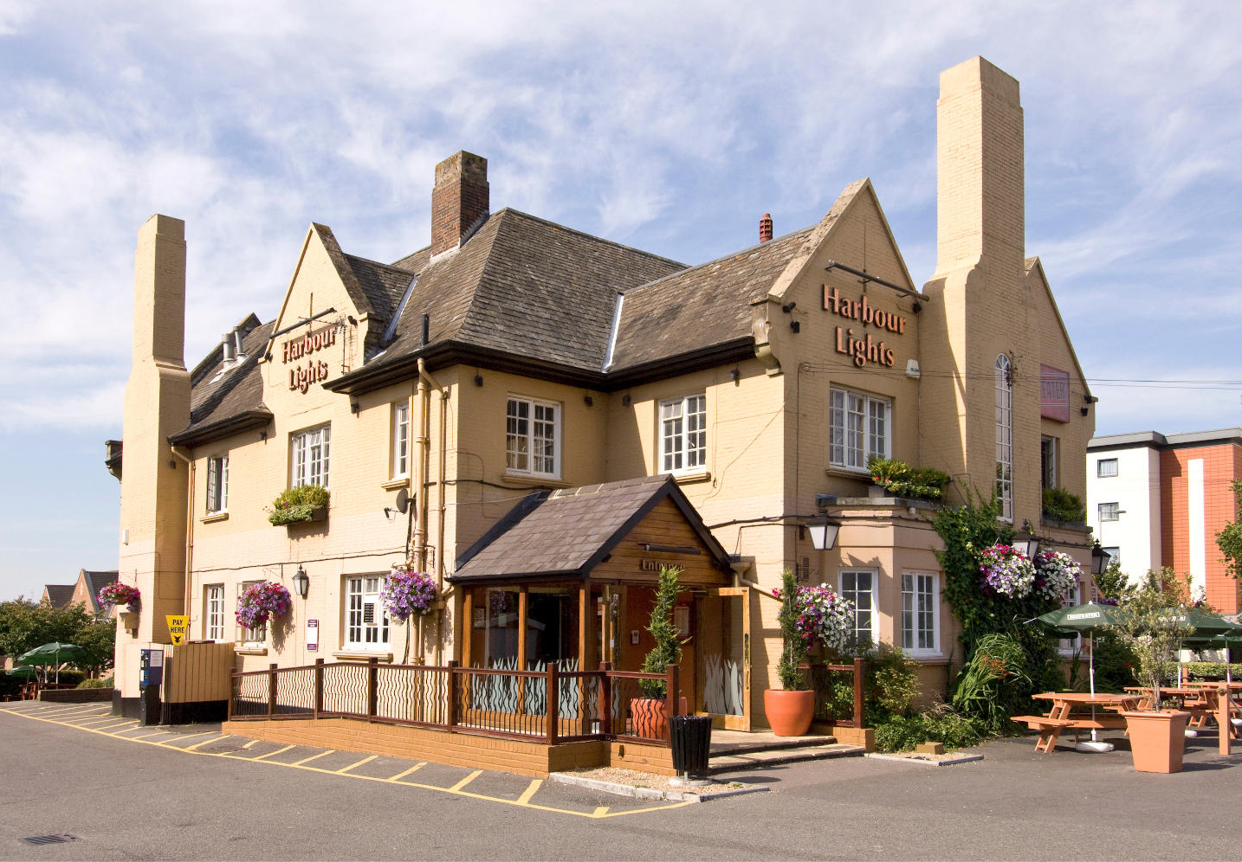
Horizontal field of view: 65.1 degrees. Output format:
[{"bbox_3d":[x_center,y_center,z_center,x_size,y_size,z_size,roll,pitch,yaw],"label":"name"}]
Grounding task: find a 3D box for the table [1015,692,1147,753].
[{"bbox_3d":[6.761,4.214,14.200,2.050,0.750,2.050,3,-7,-20],"label":"table"}]

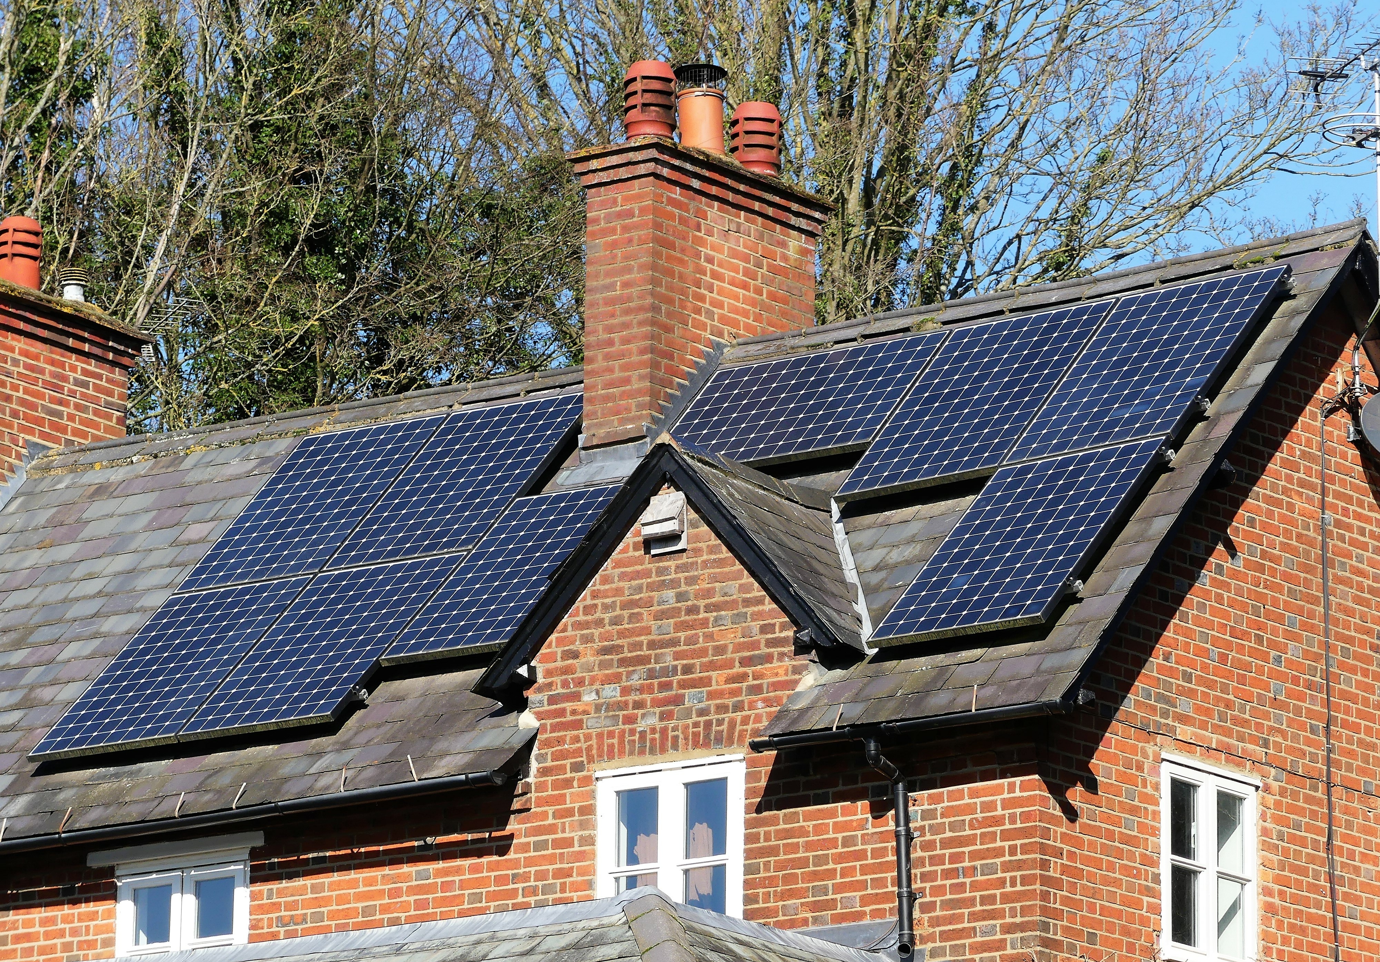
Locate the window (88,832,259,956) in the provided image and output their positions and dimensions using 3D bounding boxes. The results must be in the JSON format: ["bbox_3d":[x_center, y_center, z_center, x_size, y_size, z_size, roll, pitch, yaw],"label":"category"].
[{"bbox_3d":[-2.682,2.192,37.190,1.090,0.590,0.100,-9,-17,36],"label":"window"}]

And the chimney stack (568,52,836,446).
[{"bbox_3d":[0.051,-1.157,39.284,0.605,2.330,1.600,-9,-17,36],"label":"chimney stack"}]

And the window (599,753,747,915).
[{"bbox_3d":[-0.093,1.906,35.212,0.935,1.020,0.100,-9,-17,36],"label":"window"}]

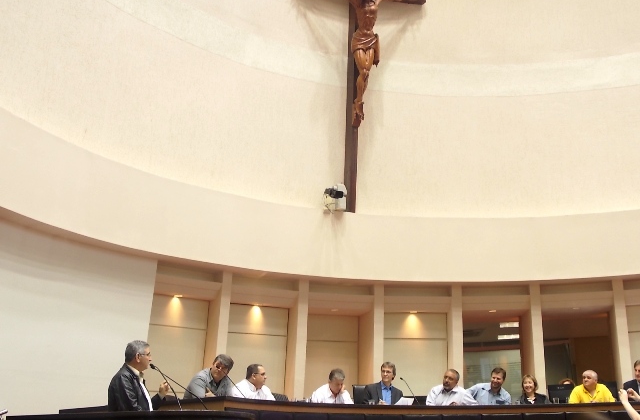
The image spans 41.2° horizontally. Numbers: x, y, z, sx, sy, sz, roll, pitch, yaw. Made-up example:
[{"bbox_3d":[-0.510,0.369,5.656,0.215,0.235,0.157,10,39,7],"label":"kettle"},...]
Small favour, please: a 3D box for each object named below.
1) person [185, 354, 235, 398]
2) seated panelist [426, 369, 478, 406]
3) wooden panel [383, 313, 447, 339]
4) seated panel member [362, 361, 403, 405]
[{"bbox_3d":[-1.263,2.171,9.208,0.600,1.270,0.750,8,-21,-13],"label":"person"},{"bbox_3d":[1.492,2.374,9.499,0.600,1.220,0.750,1,-21,4],"label":"seated panelist"},{"bbox_3d":[1.362,1.679,12.324,0.920,0.390,0.050,1,-21,4],"label":"wooden panel"},{"bbox_3d":[0.720,2.336,9.661,0.560,1.270,0.750,4,-21,-5],"label":"seated panel member"}]

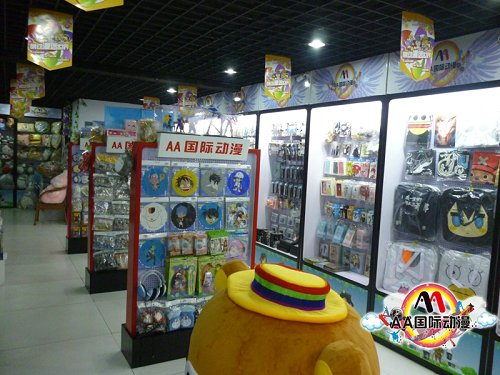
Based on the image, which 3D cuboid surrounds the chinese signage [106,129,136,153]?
[{"bbox_3d":[-1.153,-0.430,4.300,0.686,0.159,0.025,0,5,-28],"label":"chinese signage"}]

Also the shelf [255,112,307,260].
[{"bbox_3d":[0.451,-0.059,4.614,0.280,1.600,0.930,0,5,-32],"label":"shelf"}]

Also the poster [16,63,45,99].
[{"bbox_3d":[-2.582,-1.214,4.783,0.290,0.410,0.020,-1,5,-37],"label":"poster"}]

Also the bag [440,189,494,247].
[{"bbox_3d":[1.545,0.204,2.891,0.080,0.381,0.393,0,5,-32],"label":"bag"}]

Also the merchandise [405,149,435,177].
[{"bbox_3d":[1.368,-0.183,3.253,0.030,0.228,0.276,0,5,-32],"label":"merchandise"}]

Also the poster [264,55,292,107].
[{"bbox_3d":[0.256,-1.001,3.749,0.290,0.410,0.020,1,5,-24],"label":"poster"}]

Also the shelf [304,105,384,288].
[{"bbox_3d":[0.934,0.028,3.837,0.280,1.600,0.950,0,5,-32],"label":"shelf"}]

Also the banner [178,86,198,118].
[{"bbox_3d":[-0.871,-1.201,5.668,0.290,0.410,0.020,1,5,-24],"label":"banner"}]

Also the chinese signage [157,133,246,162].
[{"bbox_3d":[-0.312,-0.284,2.908,0.686,0.159,0.025,0,5,-28],"label":"chinese signage"}]

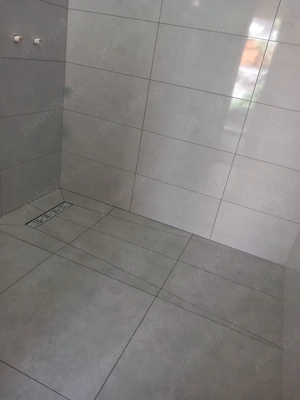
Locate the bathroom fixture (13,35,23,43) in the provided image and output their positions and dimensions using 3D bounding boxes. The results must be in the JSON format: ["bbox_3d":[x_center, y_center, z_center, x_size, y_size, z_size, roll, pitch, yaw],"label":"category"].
[{"bbox_3d":[-0.673,-0.825,1.607,0.037,0.031,0.031,18,26,16],"label":"bathroom fixture"}]

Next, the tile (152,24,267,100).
[{"bbox_3d":[0.302,-0.763,1.722,0.600,0.300,0.010,18,26,16],"label":"tile"}]

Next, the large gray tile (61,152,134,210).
[{"bbox_3d":[-0.396,-0.140,2.271,0.600,0.300,0.010,18,26,16],"label":"large gray tile"}]

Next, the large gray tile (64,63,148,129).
[{"bbox_3d":[-0.297,-0.675,2.012,0.600,0.300,0.010,18,26,16],"label":"large gray tile"}]

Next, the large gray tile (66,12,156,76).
[{"bbox_3d":[-0.247,-0.943,1.883,0.600,0.300,0.010,18,26,16],"label":"large gray tile"}]

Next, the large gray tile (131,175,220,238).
[{"bbox_3d":[0.153,0.040,2.110,0.600,0.300,0.010,18,26,16],"label":"large gray tile"}]

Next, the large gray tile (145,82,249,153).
[{"bbox_3d":[0.252,-0.495,1.851,0.600,0.300,0.010,18,26,16],"label":"large gray tile"}]

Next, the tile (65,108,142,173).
[{"bbox_3d":[-0.346,-0.408,2.142,0.600,0.300,0.010,18,26,16],"label":"tile"}]

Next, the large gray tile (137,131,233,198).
[{"bbox_3d":[0.203,-0.228,1.981,0.600,0.300,0.010,18,26,16],"label":"large gray tile"}]

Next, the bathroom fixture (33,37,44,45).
[{"bbox_3d":[-0.618,-0.881,1.735,0.037,0.031,0.031,18,26,16],"label":"bathroom fixture"}]

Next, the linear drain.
[{"bbox_3d":[-0.650,0.098,2.050,0.072,0.015,0.400,18,26,16],"label":"linear drain"}]

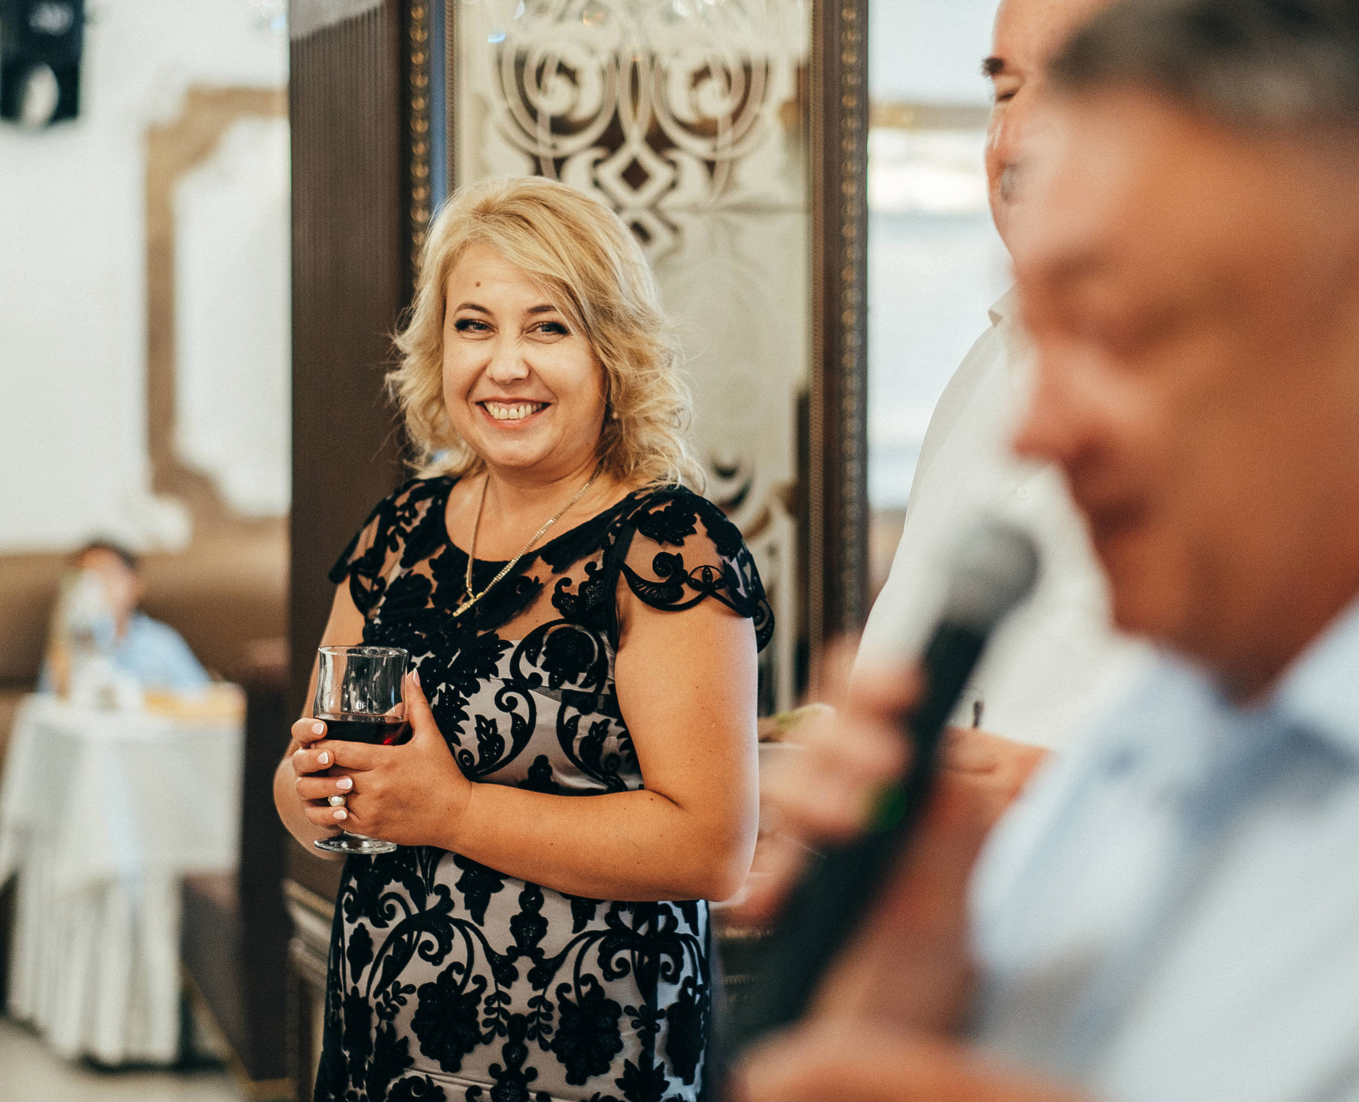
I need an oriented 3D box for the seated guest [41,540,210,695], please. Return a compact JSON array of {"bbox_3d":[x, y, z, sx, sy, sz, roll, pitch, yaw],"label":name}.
[{"bbox_3d":[-1.400,0.535,9.720,0.460,1.140,0.680,0,2,3],"label":"seated guest"}]

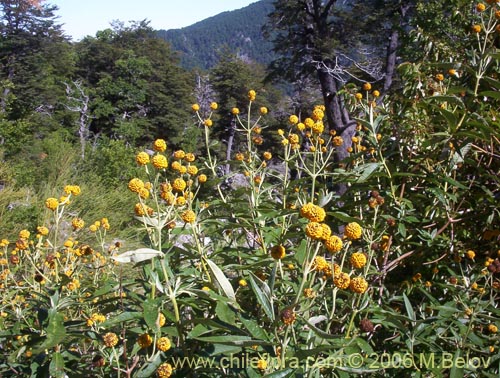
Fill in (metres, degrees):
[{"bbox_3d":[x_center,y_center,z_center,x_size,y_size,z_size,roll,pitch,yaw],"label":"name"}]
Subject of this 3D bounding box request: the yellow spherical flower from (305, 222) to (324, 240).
[{"bbox_3d":[0.108,0.070,0.950,0.027,0.027,0.027,0,4,0],"label":"yellow spherical flower"}]

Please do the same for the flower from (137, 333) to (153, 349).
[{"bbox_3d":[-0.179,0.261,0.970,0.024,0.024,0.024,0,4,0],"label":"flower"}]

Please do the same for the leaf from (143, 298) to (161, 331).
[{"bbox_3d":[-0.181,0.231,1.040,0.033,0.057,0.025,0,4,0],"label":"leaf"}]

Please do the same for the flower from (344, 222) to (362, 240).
[{"bbox_3d":[0.152,0.062,0.830,0.025,0.025,0.025,0,4,0],"label":"flower"}]

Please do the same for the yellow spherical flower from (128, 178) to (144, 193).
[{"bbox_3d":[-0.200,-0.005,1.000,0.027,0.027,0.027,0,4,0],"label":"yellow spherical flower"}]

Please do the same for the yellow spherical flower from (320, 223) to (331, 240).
[{"bbox_3d":[0.127,0.074,0.968,0.027,0.027,0.027,0,4,0],"label":"yellow spherical flower"}]

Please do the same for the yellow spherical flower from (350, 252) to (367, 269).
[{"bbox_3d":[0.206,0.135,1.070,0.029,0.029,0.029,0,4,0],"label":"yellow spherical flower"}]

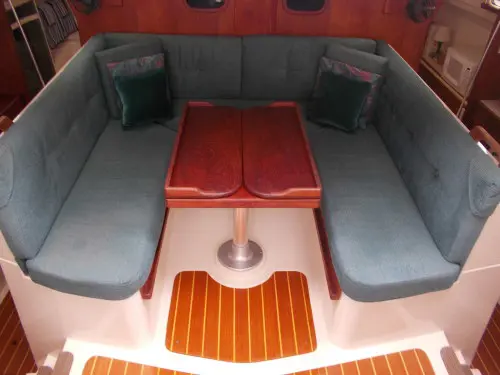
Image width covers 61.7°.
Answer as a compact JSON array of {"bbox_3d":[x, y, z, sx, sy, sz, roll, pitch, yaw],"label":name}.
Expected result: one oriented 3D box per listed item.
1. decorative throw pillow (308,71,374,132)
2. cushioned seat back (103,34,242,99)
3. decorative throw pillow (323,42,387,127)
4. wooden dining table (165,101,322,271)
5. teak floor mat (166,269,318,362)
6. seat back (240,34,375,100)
[{"bbox_3d":[0.516,-0.518,2.495,0.310,0.310,0.120,22,22,26],"label":"decorative throw pillow"},{"bbox_3d":[-0.490,-0.794,2.763,0.865,0.400,0.110,0,30,-1],"label":"cushioned seat back"},{"bbox_3d":[0.616,-0.633,2.580,0.390,0.390,0.130,20,26,24],"label":"decorative throw pillow"},{"bbox_3d":[-0.035,0.065,2.119,0.600,0.710,0.760,0,37,-1],"label":"wooden dining table"},{"bbox_3d":[-0.044,0.598,2.000,0.660,0.020,0.505,0,37,-1],"label":"teak floor mat"},{"bbox_3d":[0.371,-0.791,2.787,0.860,0.400,0.110,0,30,-1],"label":"seat back"}]

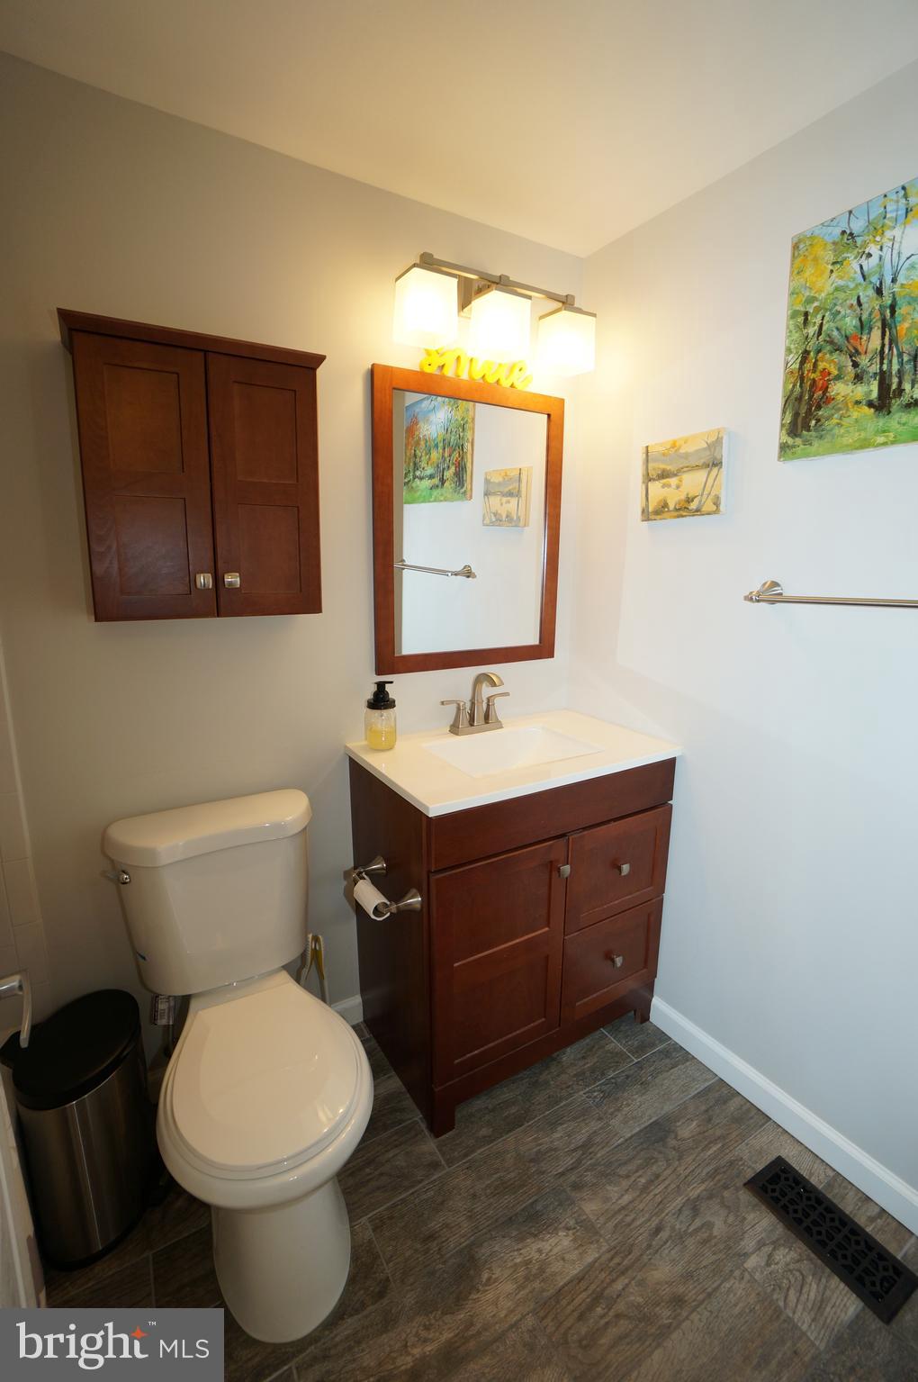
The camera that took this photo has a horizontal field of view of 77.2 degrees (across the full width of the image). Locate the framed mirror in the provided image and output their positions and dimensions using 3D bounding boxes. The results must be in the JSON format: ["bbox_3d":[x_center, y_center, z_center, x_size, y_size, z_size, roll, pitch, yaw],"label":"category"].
[{"bbox_3d":[0.042,-0.449,1.601,0.611,0.767,0.022,-7,14,-31],"label":"framed mirror"}]

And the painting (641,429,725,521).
[{"bbox_3d":[0.558,-0.536,1.445,0.030,0.200,0.247,-7,14,-31],"label":"painting"}]

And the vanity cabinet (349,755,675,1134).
[{"bbox_3d":[0.147,0.589,1.630,0.750,0.850,0.466,-7,14,-31],"label":"vanity cabinet"}]

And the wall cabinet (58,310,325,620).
[{"bbox_3d":[-0.518,-0.417,1.165,0.462,0.522,0.178,-7,14,-31],"label":"wall cabinet"}]

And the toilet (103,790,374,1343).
[{"bbox_3d":[-0.407,0.709,1.143,0.445,0.790,0.715,-7,14,-31],"label":"toilet"}]

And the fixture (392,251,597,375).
[{"bbox_3d":[0.087,-0.923,1.438,0.530,0.190,0.182,-7,14,-31],"label":"fixture"}]

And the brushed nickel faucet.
[{"bbox_3d":[0.077,0.037,1.637,0.225,0.177,0.142,-7,14,-31],"label":"brushed nickel faucet"}]

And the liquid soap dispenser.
[{"bbox_3d":[-0.203,0.062,1.511,0.083,0.176,0.081,-3,13,-16],"label":"liquid soap dispenser"}]

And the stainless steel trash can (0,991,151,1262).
[{"bbox_3d":[-0.761,0.881,1.176,0.260,0.430,0.280,-2,12,-11],"label":"stainless steel trash can"}]

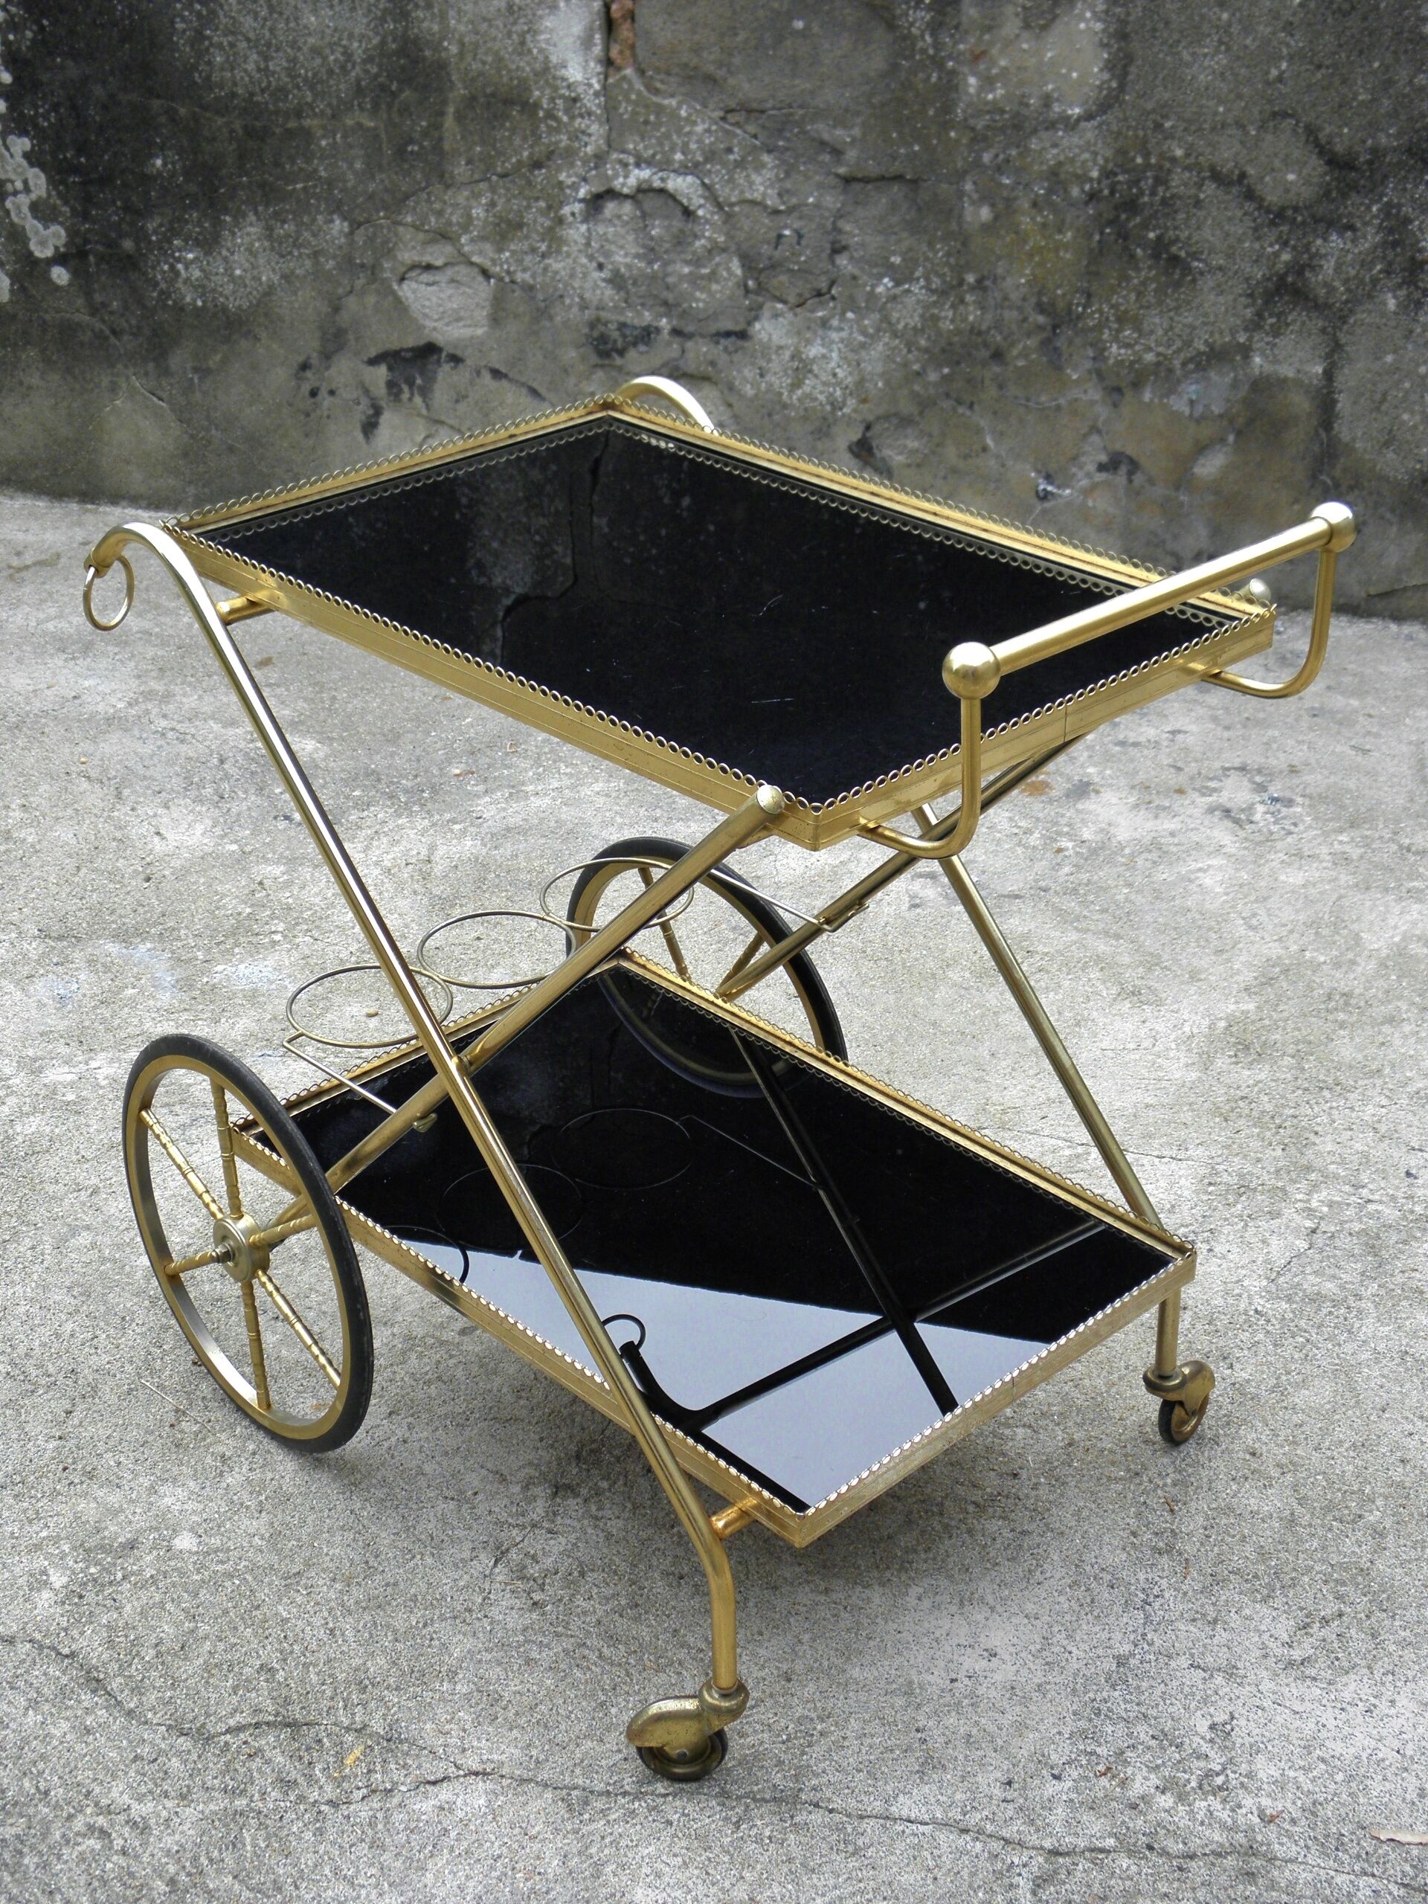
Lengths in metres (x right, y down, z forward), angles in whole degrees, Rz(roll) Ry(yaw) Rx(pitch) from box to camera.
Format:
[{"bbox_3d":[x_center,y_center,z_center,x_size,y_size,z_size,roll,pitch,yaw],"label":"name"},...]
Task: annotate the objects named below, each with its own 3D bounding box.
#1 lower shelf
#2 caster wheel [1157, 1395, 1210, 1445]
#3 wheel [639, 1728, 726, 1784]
[{"bbox_3d":[-0.013,0.175,1.732,0.388,0.027,0.590,-25,38,-37],"label":"lower shelf"},{"bbox_3d":[0.351,0.341,1.806,0.015,0.055,0.055,23,36,35],"label":"caster wheel"},{"bbox_3d":[-0.020,0.499,1.524,0.055,0.055,0.015,2,29,4],"label":"wheel"}]

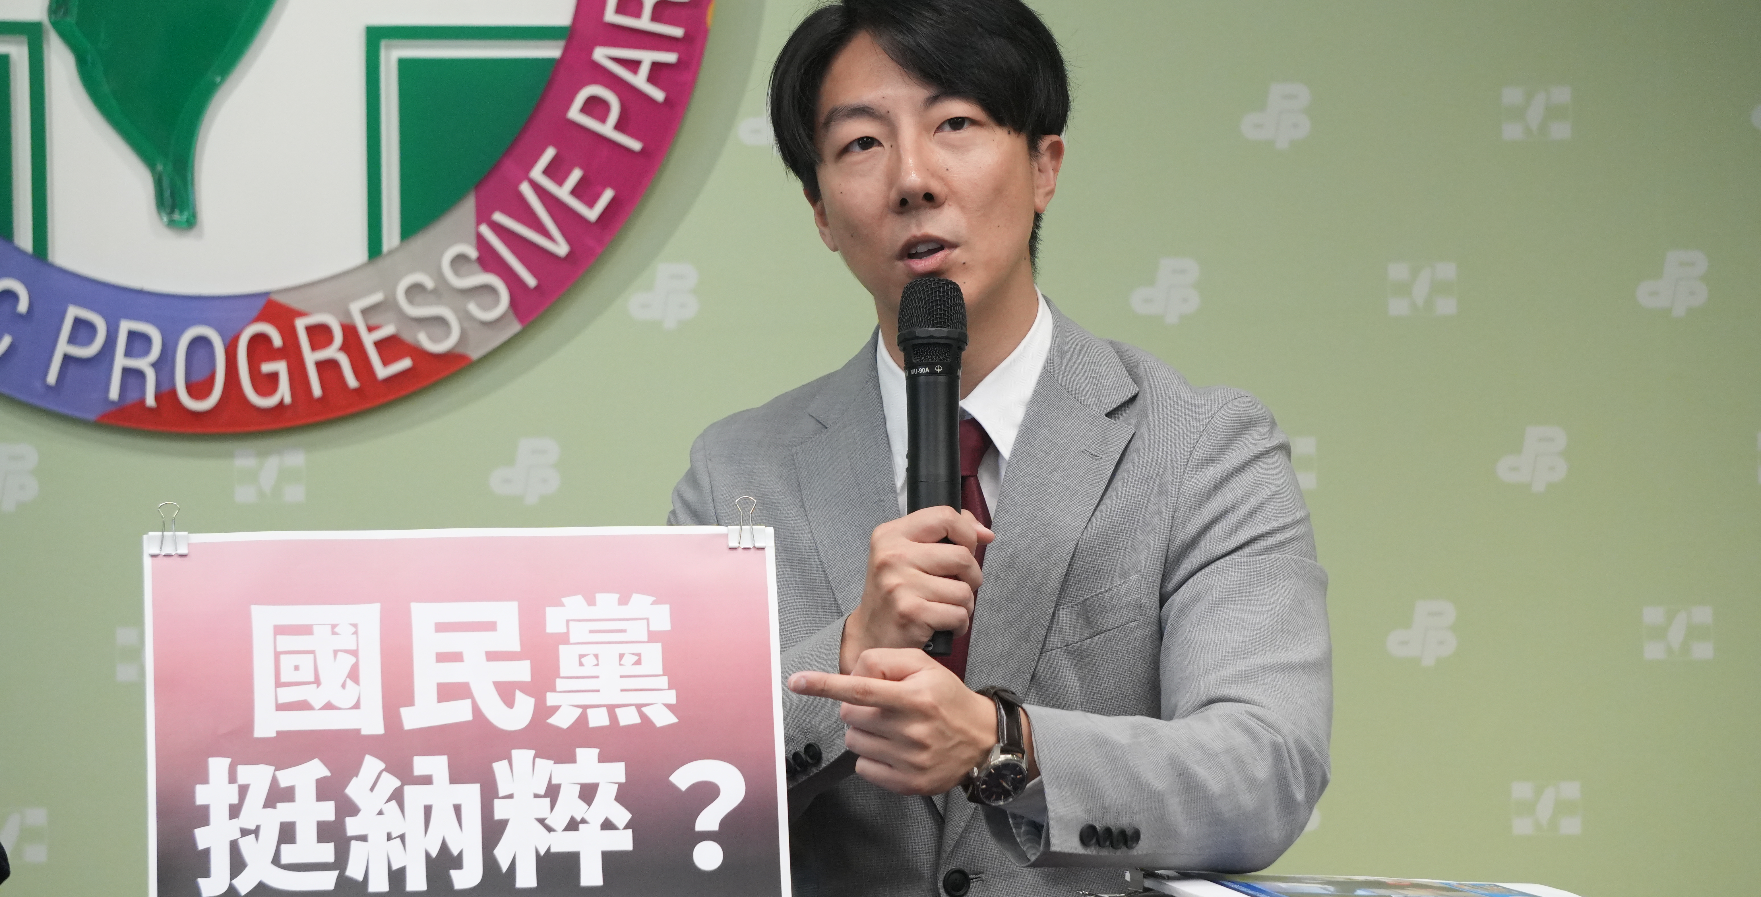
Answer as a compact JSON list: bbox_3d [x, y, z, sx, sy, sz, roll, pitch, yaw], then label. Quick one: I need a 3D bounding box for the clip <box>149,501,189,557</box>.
[{"bbox_3d":[-0.470,0.053,4.945,0.026,0.036,0.014,0,-18,-5],"label":"clip"}]

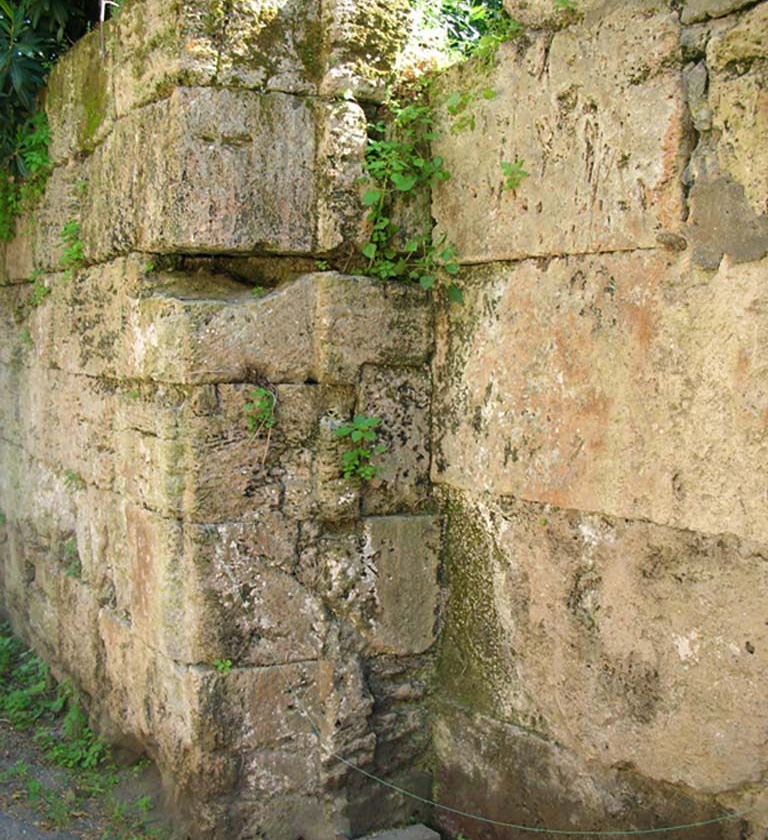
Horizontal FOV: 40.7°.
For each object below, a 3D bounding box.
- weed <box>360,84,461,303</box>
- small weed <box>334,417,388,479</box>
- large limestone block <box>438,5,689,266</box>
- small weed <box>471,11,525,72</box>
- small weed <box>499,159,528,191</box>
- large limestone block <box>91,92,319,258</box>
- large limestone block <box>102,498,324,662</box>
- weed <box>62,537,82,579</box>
[{"bbox_3d":[0.077,-0.662,3.026,0.270,0.620,0.170,-1,5,-15],"label":"weed"},{"bbox_3d":[-0.072,0.081,3.030,0.150,0.185,0.100,-2,5,-13],"label":"small weed"},{"bbox_3d":[0.596,-0.725,2.839,0.450,0.570,0.890,-4,6,-37],"label":"large limestone block"},{"bbox_3d":[0.312,-1.040,2.845,0.100,0.160,0.130,-4,6,-37],"label":"small weed"},{"bbox_3d":[0.348,-0.654,2.760,0.055,0.080,0.070,-4,6,-37],"label":"small weed"},{"bbox_3d":[-0.601,-0.731,3.331,0.410,0.450,0.800,-3,5,-27],"label":"large limestone block"},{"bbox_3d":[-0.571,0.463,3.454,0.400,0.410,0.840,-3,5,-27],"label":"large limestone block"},{"bbox_3d":[-1.288,0.573,4.281,0.065,0.160,0.110,-3,5,-30],"label":"weed"}]

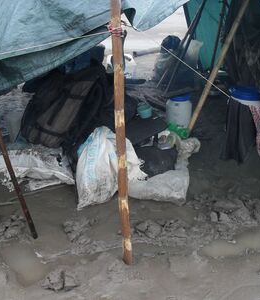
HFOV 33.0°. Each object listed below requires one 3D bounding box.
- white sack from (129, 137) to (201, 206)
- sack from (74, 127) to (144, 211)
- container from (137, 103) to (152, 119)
[{"bbox_3d":[0.255,0.150,3.589,0.520,0.320,0.600,0,23,0],"label":"white sack"},{"bbox_3d":[-0.140,0.113,3.368,0.490,0.550,0.380,0,23,0],"label":"sack"},{"bbox_3d":[0.168,-0.465,5.064,0.165,0.155,0.165,0,23,0],"label":"container"}]

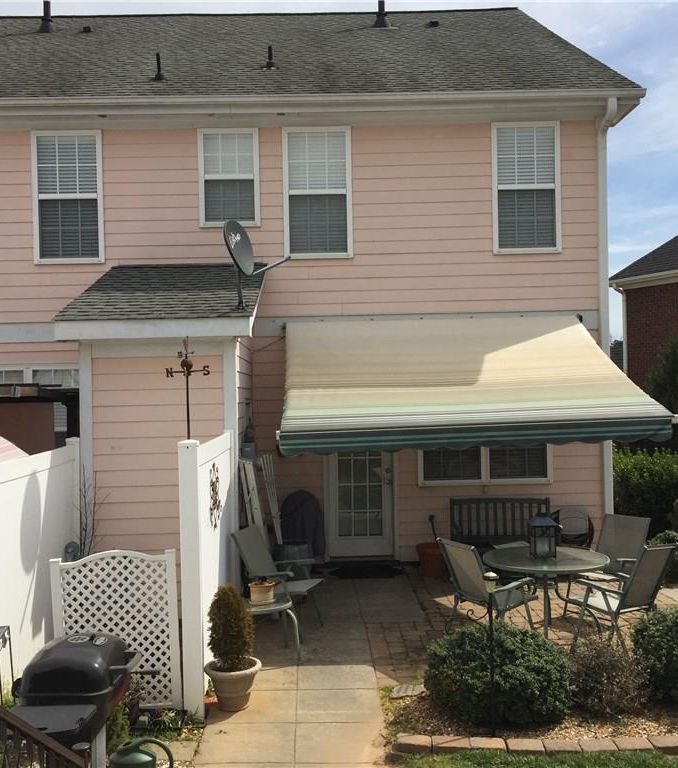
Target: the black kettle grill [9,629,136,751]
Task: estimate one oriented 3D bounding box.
[{"bbox_3d":[-1.130,1.646,3.755,0.550,1.070,1.080,-1,-1,-2],"label":"black kettle grill"}]

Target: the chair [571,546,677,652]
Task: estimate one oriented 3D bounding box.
[{"bbox_3d":[2.274,1.696,6.817,0.570,0.920,0.710,0,-1,-40],"label":"chair"}]

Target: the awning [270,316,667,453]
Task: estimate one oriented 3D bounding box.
[{"bbox_3d":[1.265,-0.096,9.270,3.740,1.460,2.640,-1,-1,-2],"label":"awning"}]

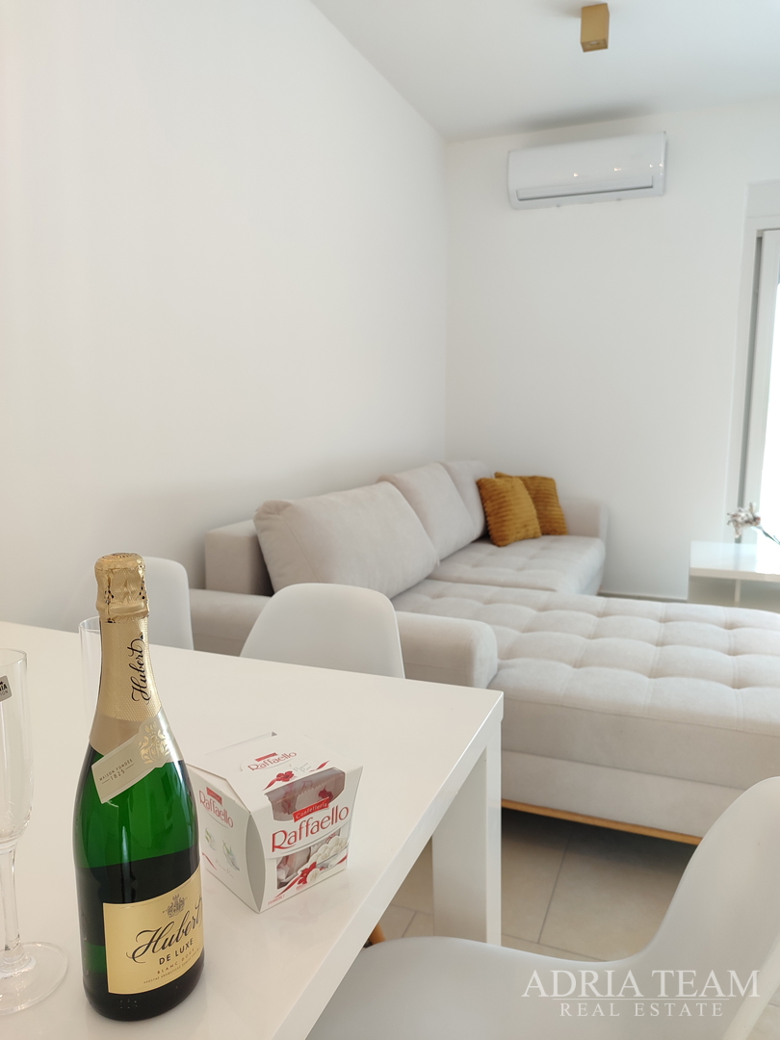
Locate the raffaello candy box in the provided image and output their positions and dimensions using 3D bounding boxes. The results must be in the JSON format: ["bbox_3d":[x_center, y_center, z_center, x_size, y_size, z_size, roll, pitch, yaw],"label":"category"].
[{"bbox_3d":[-0.105,0.264,0.675,0.114,0.103,0.114,-8,12,-42],"label":"raffaello candy box"}]

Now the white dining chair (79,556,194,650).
[{"bbox_3d":[-0.719,0.526,1.611,0.465,0.820,0.530,3,9,22],"label":"white dining chair"}]

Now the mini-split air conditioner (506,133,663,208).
[{"bbox_3d":[1.063,-1.886,4.076,0.810,0.282,0.200,3,9,22],"label":"mini-split air conditioner"}]

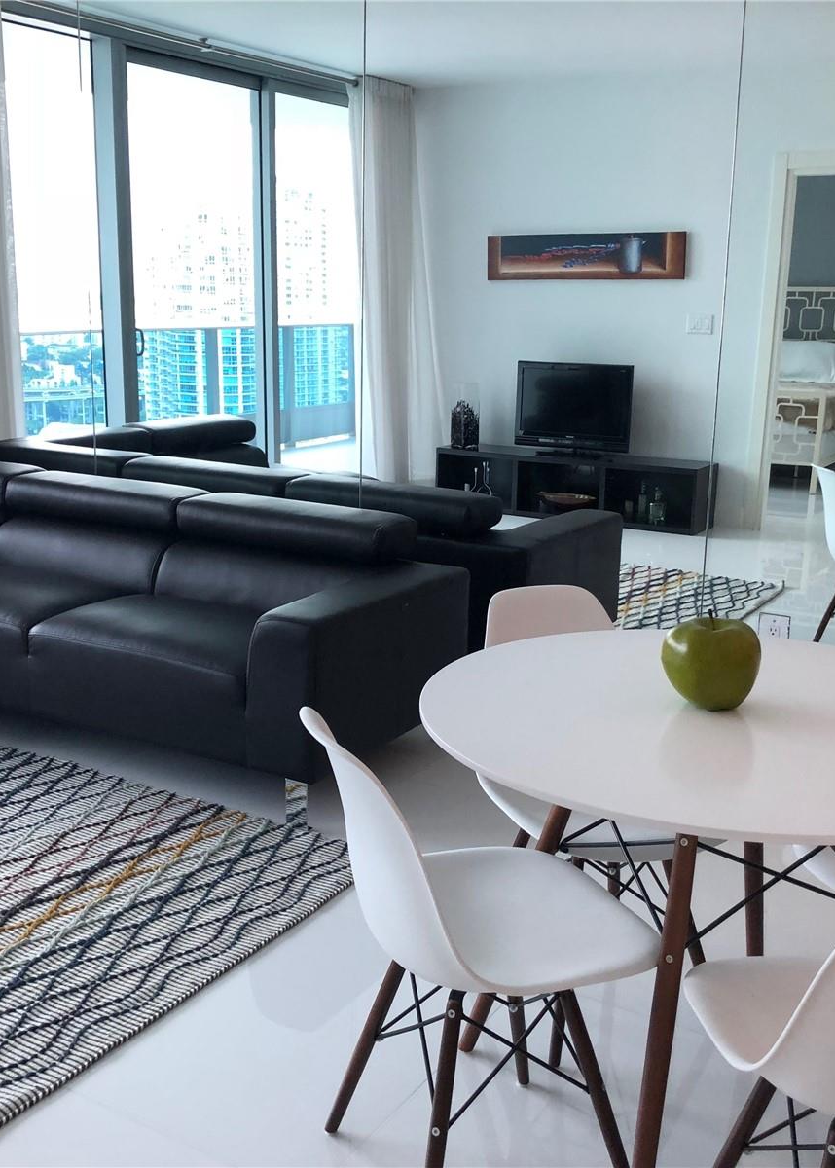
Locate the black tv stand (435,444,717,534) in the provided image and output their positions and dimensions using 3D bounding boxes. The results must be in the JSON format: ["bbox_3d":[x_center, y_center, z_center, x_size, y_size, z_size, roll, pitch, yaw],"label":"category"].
[{"bbox_3d":[0.985,-0.631,8.150,1.800,0.397,0.335,9,15,30],"label":"black tv stand"}]

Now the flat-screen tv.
[{"bbox_3d":[1.004,-1.121,8.117,0.805,0.585,0.190,8,15,30],"label":"flat-screen tv"}]

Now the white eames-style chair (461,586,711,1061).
[{"bbox_3d":[0.360,0.455,2.526,0.460,0.812,0.530,-5,14,-22],"label":"white eames-style chair"}]

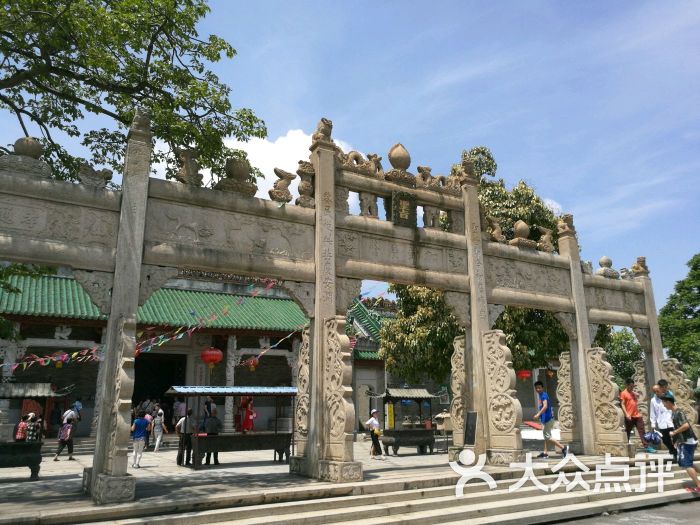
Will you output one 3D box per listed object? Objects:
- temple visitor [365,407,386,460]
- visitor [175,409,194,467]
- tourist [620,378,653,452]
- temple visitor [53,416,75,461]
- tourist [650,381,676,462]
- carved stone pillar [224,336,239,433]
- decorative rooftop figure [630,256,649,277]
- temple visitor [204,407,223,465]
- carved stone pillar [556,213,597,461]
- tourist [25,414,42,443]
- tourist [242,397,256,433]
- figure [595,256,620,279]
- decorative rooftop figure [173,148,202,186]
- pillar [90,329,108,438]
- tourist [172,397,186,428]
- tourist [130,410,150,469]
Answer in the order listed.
[{"bbox_3d":[0.800,5.510,17.528,0.520,1.580,0.480,-7,-16,23],"label":"temple visitor"},{"bbox_3d":[-5.101,5.380,16.879,0.550,1.670,0.380,-6,-15,23],"label":"visitor"},{"bbox_3d":[6.781,3.621,12.922,0.600,1.710,0.500,-7,-15,29],"label":"tourist"},{"bbox_3d":[-9.489,5.854,18.148,0.550,1.350,0.500,4,-14,-17],"label":"temple visitor"},{"bbox_3d":[6.757,3.465,11.750,0.480,1.630,0.420,14,-22,-43],"label":"tourist"},{"bbox_3d":[-5.378,5.574,25.163,0.500,4.320,0.500,8,-17,-30],"label":"carved stone pillar"},{"bbox_3d":[7.695,0.133,14.488,0.450,0.520,0.420,8,-15,-29],"label":"decorative rooftop figure"},{"bbox_3d":[-4.109,5.285,16.612,0.500,1.650,0.340,-2,-15,6],"label":"temple visitor"},{"bbox_3d":[5.656,1.602,13.659,0.420,6.050,0.440,8,-18,-29],"label":"carved stone pillar"},{"bbox_3d":[-10.675,5.936,18.603,0.460,1.560,0.320,5,-16,-19],"label":"tourist"},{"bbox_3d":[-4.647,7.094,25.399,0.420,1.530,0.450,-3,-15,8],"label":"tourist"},{"bbox_3d":[6.475,0.134,13.756,0.680,0.540,0.420,8,-15,-29],"label":"figure"},{"bbox_3d":[-2.879,-1.683,9.672,0.500,0.680,0.360,8,-17,-30],"label":"decorative rooftop figure"},{"bbox_3d":[-10.243,4.923,22.645,0.480,4.430,0.480,8,-15,-29],"label":"pillar"},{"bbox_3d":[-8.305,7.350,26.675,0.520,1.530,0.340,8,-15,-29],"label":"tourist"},{"bbox_3d":[-6.082,5.193,16.032,0.480,1.570,0.330,4,-16,-17],"label":"tourist"}]

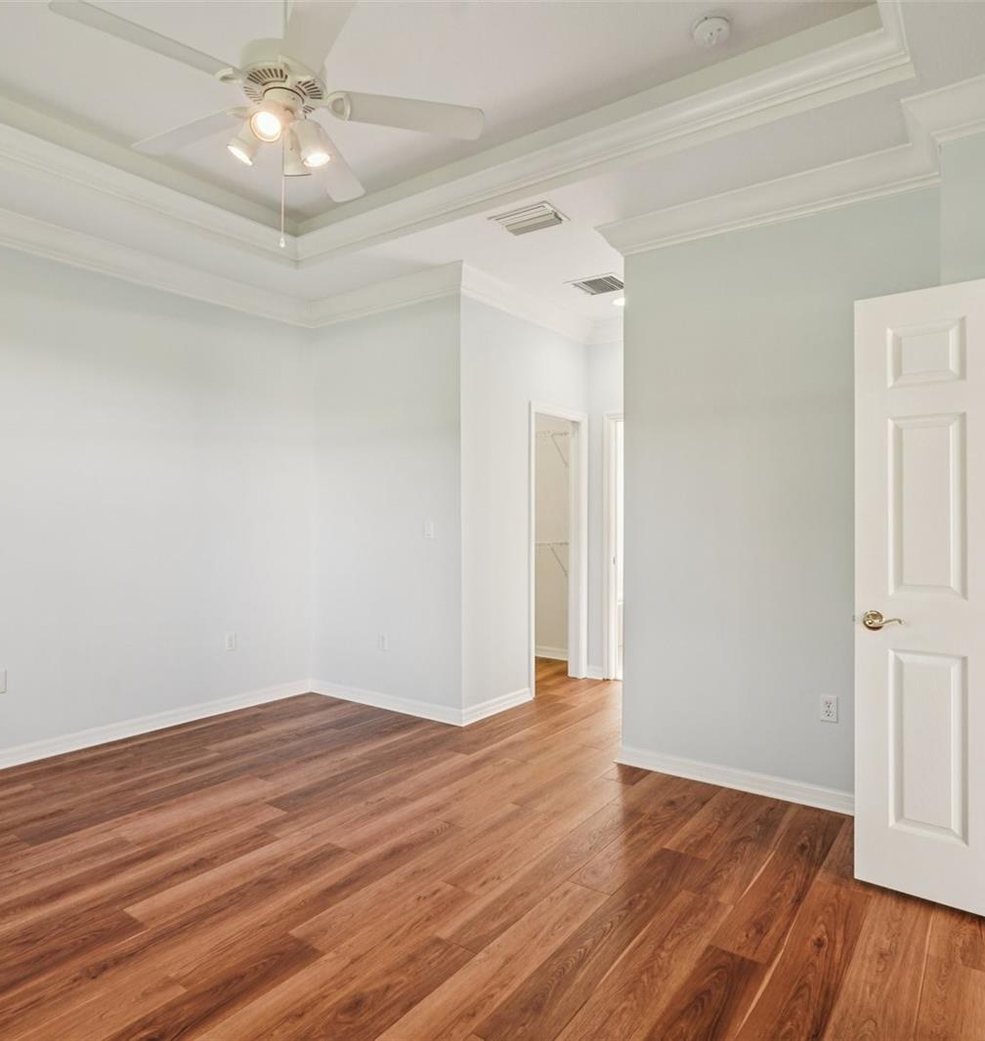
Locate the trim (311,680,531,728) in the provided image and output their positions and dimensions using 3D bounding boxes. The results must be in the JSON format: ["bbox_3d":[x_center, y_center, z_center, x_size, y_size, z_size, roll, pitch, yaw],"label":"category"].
[{"bbox_3d":[-0.535,1.229,5.023,1.460,0.093,0.775,0,0,36],"label":"trim"}]

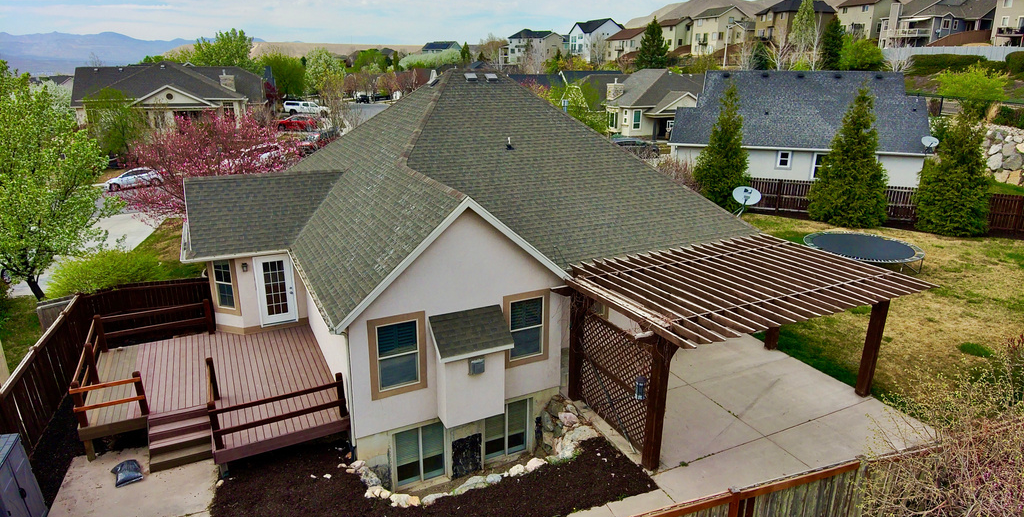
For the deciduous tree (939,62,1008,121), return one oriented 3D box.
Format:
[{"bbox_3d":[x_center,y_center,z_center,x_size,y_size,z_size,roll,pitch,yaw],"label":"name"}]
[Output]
[{"bbox_3d":[34.433,-12.249,45.850,4.400,4.400,4.400,13,21,34],"label":"deciduous tree"}]

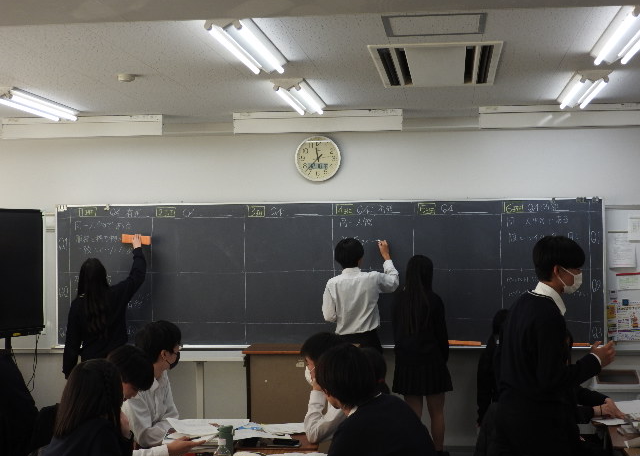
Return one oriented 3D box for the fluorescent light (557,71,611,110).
[{"bbox_3d":[1.698,-0.872,7.155,0.209,0.080,1.283,-1,-1,7],"label":"fluorescent light"}]

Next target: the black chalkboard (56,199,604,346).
[{"bbox_3d":[0.018,0.374,8.846,4.405,1.160,0.080,-1,-1,7],"label":"black chalkboard"}]

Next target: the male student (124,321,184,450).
[{"bbox_3d":[-0.817,1.094,5.520,0.560,1.266,0.460,-1,-1,28],"label":"male student"}]

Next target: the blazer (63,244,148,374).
[{"bbox_3d":[-1.698,0.660,8.748,0.603,1.021,0.420,-1,-1,13],"label":"blazer"}]

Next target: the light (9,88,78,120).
[{"bbox_3d":[-1.952,-0.828,7.590,0.209,0.080,1.274,-1,-1,7],"label":"light"}]

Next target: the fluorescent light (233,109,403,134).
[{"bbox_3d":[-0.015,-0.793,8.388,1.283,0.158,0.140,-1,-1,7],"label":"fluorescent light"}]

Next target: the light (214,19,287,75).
[{"bbox_3d":[-0.351,-0.883,5.468,0.209,0.080,1.264,-1,-1,7],"label":"light"}]

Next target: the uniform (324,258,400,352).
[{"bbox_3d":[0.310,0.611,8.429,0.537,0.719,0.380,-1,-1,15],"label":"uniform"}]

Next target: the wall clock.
[{"bbox_3d":[-0.018,-0.548,8.877,0.370,0.370,0.050,-1,-1,7],"label":"wall clock"}]

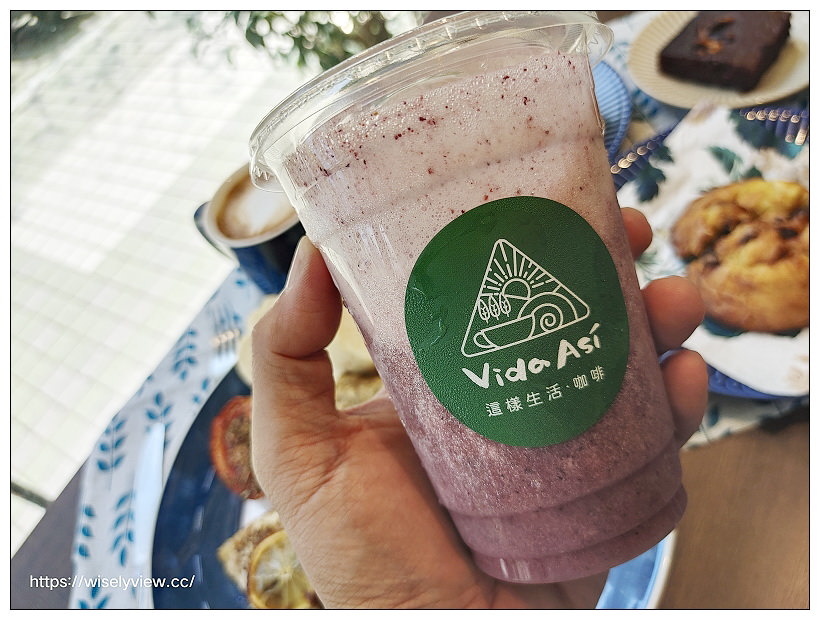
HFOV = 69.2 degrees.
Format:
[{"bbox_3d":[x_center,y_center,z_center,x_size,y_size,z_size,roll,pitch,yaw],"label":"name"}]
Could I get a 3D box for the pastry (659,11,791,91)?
[{"bbox_3d":[0.227,-0.190,0.428,0.062,0.018,0.064,28,68,35],"label":"pastry"}]

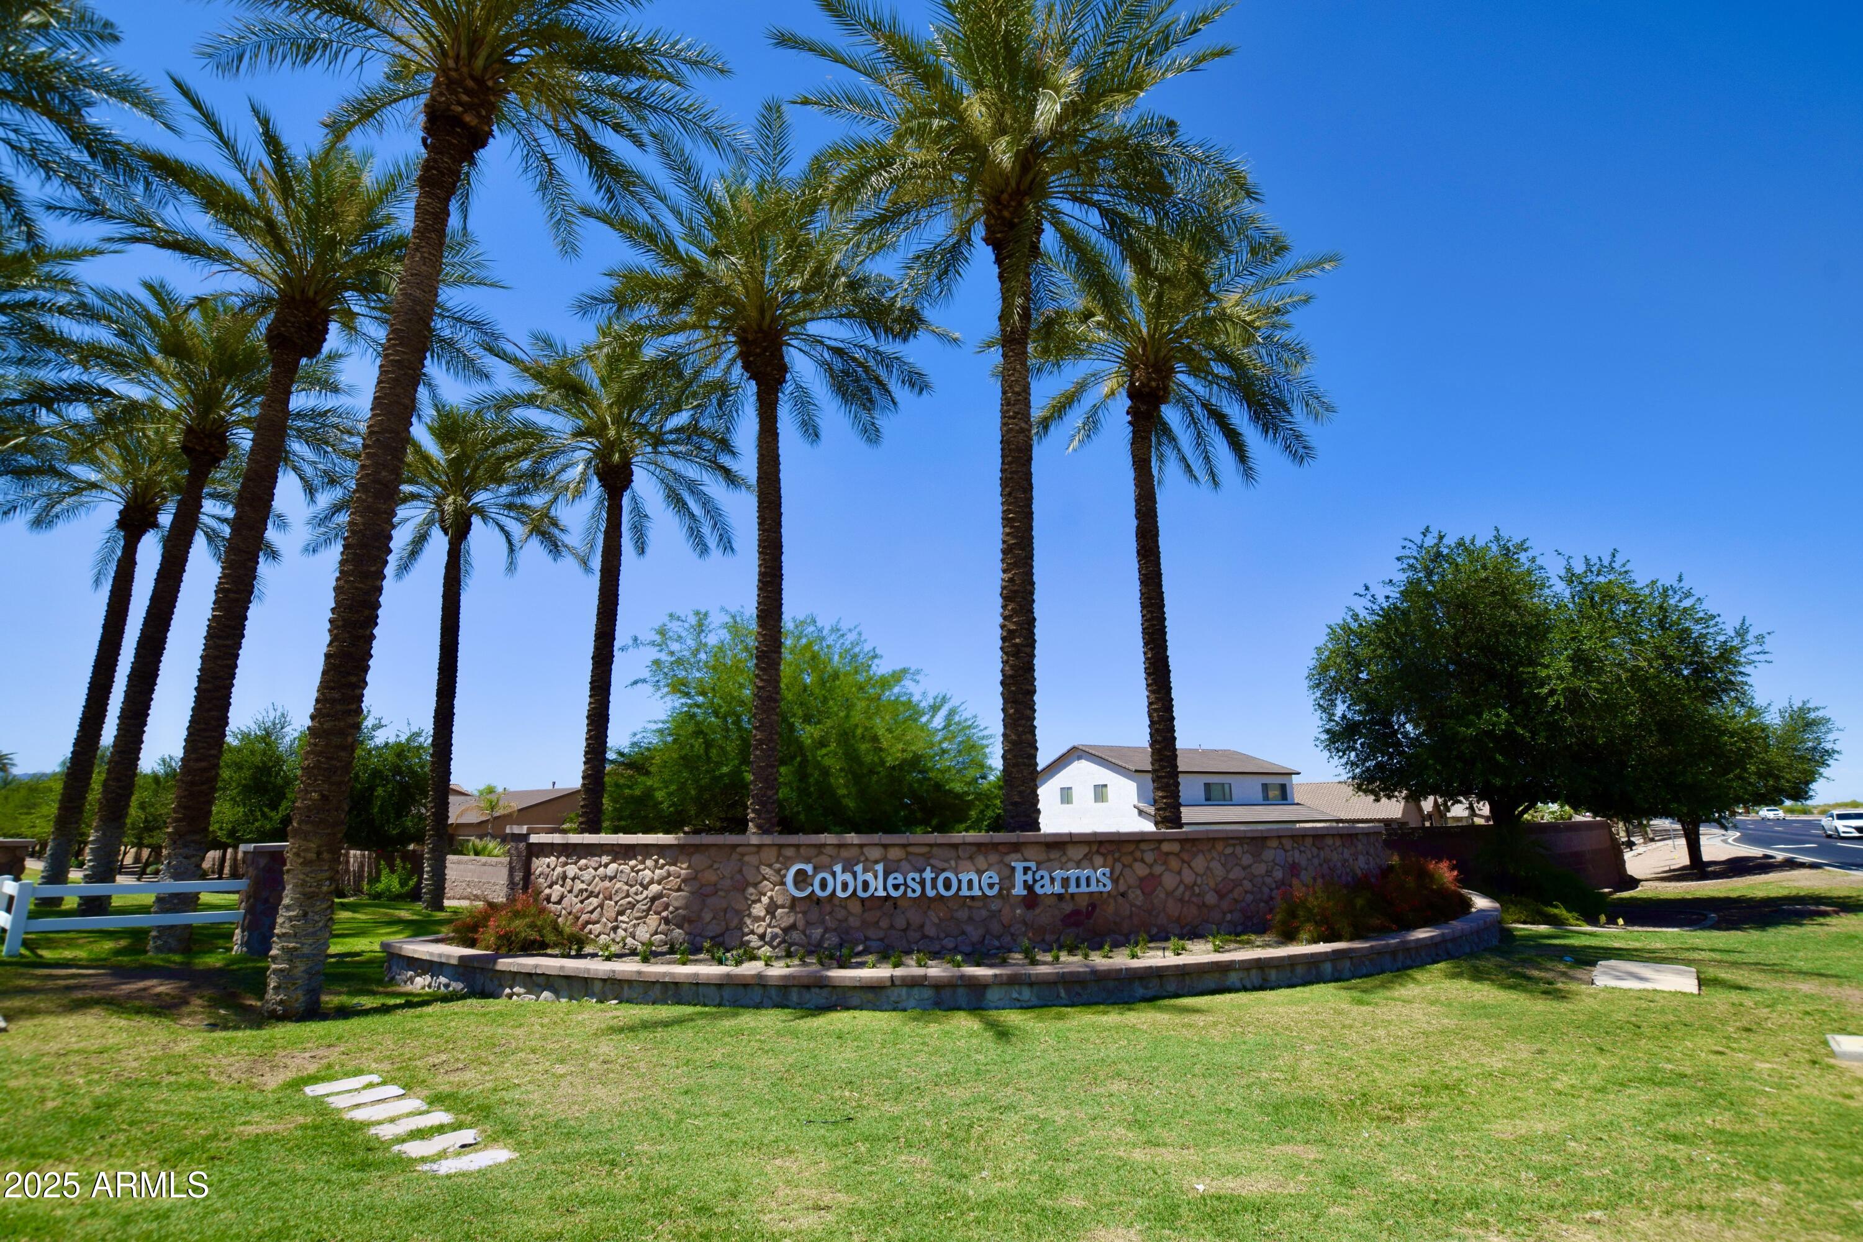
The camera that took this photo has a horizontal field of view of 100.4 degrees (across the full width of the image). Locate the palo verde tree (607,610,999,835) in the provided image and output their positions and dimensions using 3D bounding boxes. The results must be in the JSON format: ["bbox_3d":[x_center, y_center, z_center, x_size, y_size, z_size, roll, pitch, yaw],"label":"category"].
[{"bbox_3d":[-2.800,2.710,16.800,8.400,6.200,7.600,0,-13,0],"label":"palo verde tree"}]

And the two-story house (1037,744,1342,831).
[{"bbox_3d":[18.200,13.000,57.800,15.300,7.100,15.300,6,-15,-25],"label":"two-story house"}]

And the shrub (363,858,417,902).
[{"bbox_3d":[-11.500,5.530,16.600,1.050,0.930,0.950,0,-13,0],"label":"shrub"}]

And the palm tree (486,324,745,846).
[{"bbox_3d":[-6.950,-0.315,16.295,5.800,12.000,5.800,0,-13,0],"label":"palm tree"}]

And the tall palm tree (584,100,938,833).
[{"bbox_3d":[-2.750,-1.900,12.352,6.000,13.000,6.000,0,-13,0],"label":"tall palm tree"}]

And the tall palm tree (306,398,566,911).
[{"bbox_3d":[-10.300,0.370,16.000,4.900,10.500,4.900,0,-13,0],"label":"tall palm tree"}]

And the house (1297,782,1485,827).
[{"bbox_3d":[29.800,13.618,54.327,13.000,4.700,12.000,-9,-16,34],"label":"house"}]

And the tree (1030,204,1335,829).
[{"bbox_3d":[4.300,-1.400,13.400,5.500,12.700,5.500,0,-13,0],"label":"tree"}]

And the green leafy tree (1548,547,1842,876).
[{"bbox_3d":[22.300,2.820,22.900,6.800,9.000,6.800,0,-13,0],"label":"green leafy tree"}]

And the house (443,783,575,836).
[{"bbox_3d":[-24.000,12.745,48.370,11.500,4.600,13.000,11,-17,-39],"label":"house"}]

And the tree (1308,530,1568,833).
[{"bbox_3d":[10.500,1.685,15.625,6.200,7.200,6.200,0,-13,0],"label":"tree"}]

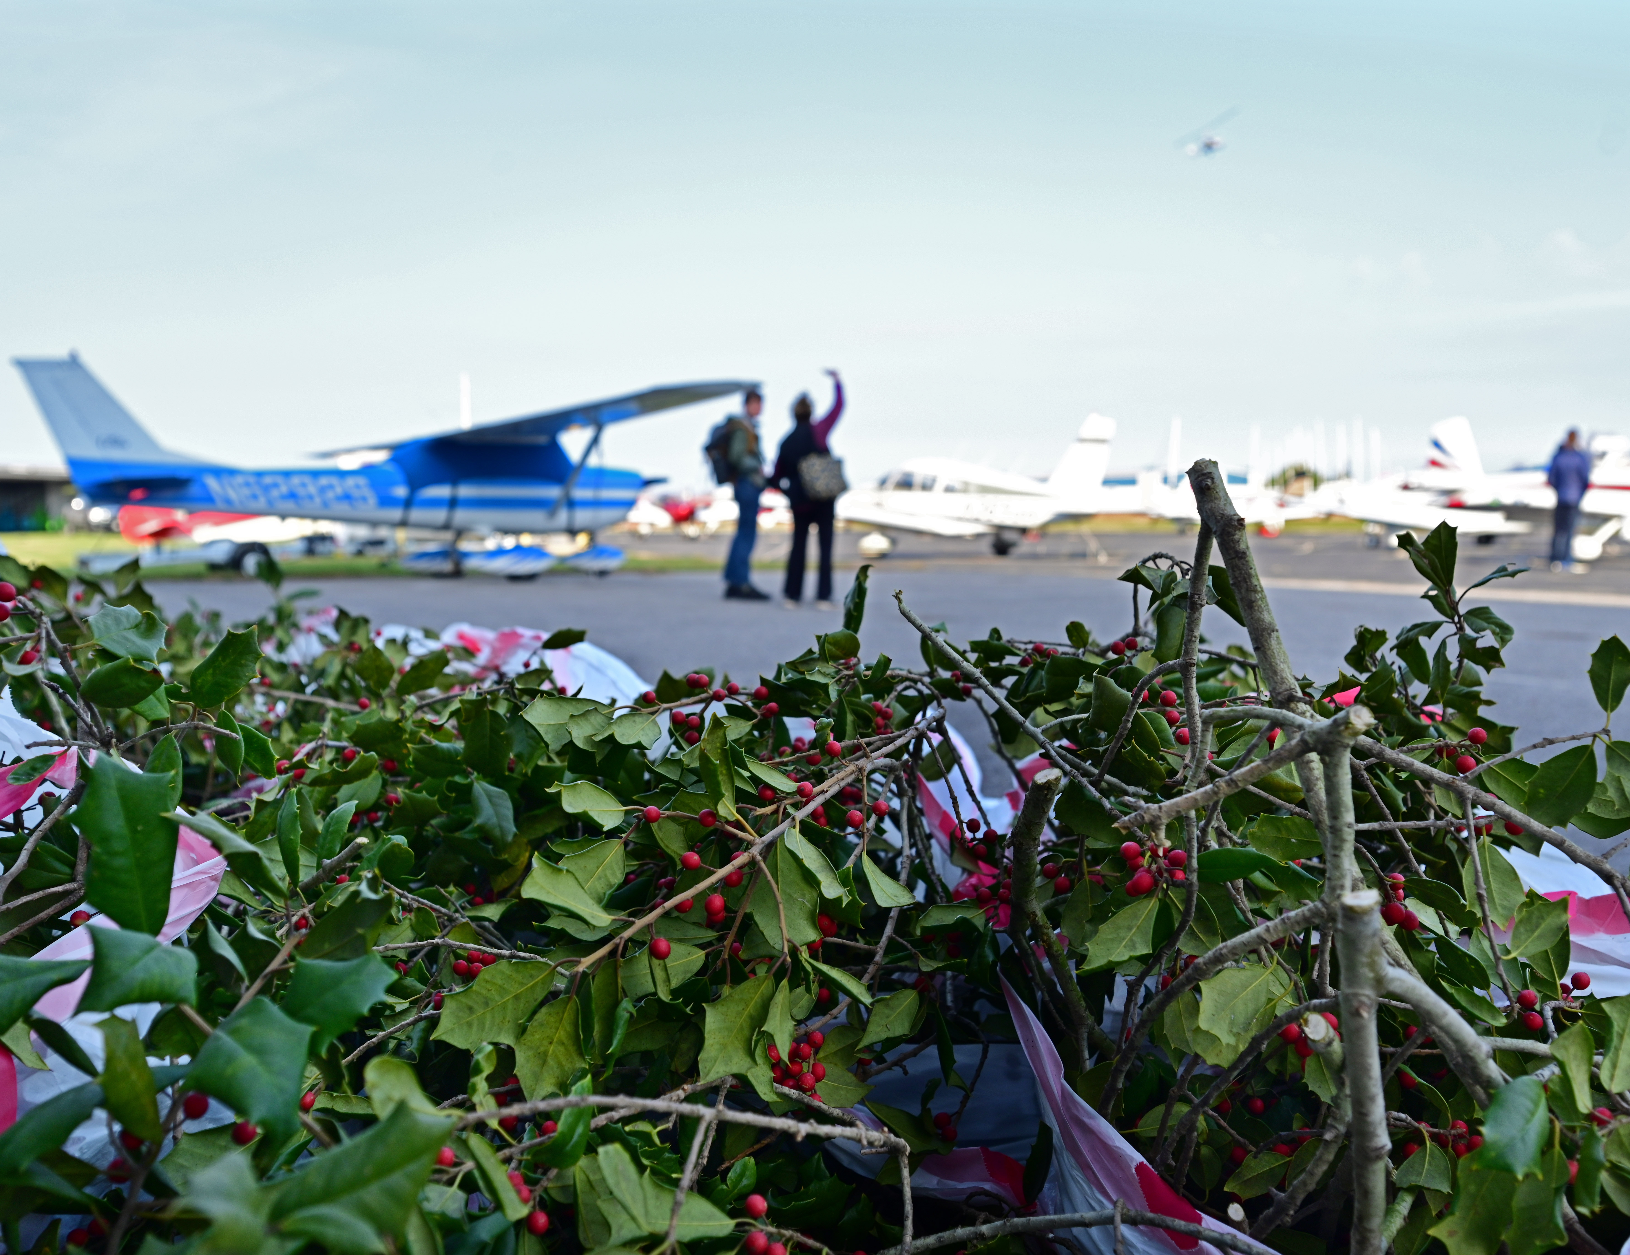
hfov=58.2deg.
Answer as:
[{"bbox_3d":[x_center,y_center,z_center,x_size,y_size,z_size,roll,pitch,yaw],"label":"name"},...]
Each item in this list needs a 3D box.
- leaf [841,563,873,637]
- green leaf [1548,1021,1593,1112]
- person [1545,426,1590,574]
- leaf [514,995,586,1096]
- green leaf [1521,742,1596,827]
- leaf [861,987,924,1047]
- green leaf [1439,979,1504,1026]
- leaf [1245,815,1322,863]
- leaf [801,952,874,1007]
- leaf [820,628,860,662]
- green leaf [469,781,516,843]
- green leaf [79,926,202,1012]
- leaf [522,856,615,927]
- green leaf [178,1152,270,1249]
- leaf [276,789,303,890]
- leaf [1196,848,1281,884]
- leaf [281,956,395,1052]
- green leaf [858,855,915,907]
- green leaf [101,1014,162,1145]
[{"bbox_3d":[0.025,-0.017,0.910,0.019,0.047,0.012,13,0,37],"label":"leaf"},{"bbox_3d":[0.326,0.189,0.630,0.020,0.041,0.016,-2,6,6],"label":"green leaf"},{"bbox_3d":[9.250,-1.542,17.934,0.550,1.760,0.360,2,5,24],"label":"person"},{"bbox_3d":[-0.109,0.172,0.600,0.030,0.048,0.011,21,6,-3],"label":"leaf"},{"bbox_3d":[0.387,0.083,0.760,0.032,0.047,0.009,41,0,-1],"label":"green leaf"},{"bbox_3d":[0.040,0.199,0.750,0.024,0.043,0.010,44,-6,6],"label":"leaf"},{"bbox_3d":[0.320,0.183,0.714,0.018,0.008,0.036,-21,35,-27],"label":"green leaf"},{"bbox_3d":[0.255,0.114,0.788,0.045,0.025,0.010,5,-26,3],"label":"leaf"},{"bbox_3d":[0.012,0.182,0.756,0.043,0.010,0.017,31,33,28],"label":"leaf"},{"bbox_3d":[0.017,0.012,0.970,0.028,0.024,0.016,0,-25,-18],"label":"leaf"},{"bbox_3d":[-0.187,0.107,0.850,0.025,0.043,0.010,-31,-14,5],"label":"green leaf"},{"bbox_3d":[-0.231,0.117,0.500,0.042,0.015,0.032,-11,49,-12],"label":"green leaf"},{"bbox_3d":[-0.104,0.112,0.620,0.042,0.011,0.026,24,-43,-6],"label":"leaf"},{"bbox_3d":[-0.149,0.145,0.370,0.022,0.030,0.011,5,-39,12],"label":"green leaf"},{"bbox_3d":[-0.291,0.116,0.810,0.011,0.056,0.022,-5,8,-40],"label":"leaf"},{"bbox_3d":[0.191,0.107,0.660,0.044,0.010,0.025,0,30,0],"label":"leaf"},{"bbox_3d":[-0.176,0.138,0.540,0.042,0.033,0.013,-24,-28,-9],"label":"leaf"},{"bbox_3d":[0.034,0.120,0.690,0.021,0.036,0.012,-38,19,41],"label":"green leaf"},{"bbox_3d":[-0.248,0.163,0.530,0.019,0.048,0.010,-17,-6,-25],"label":"green leaf"}]

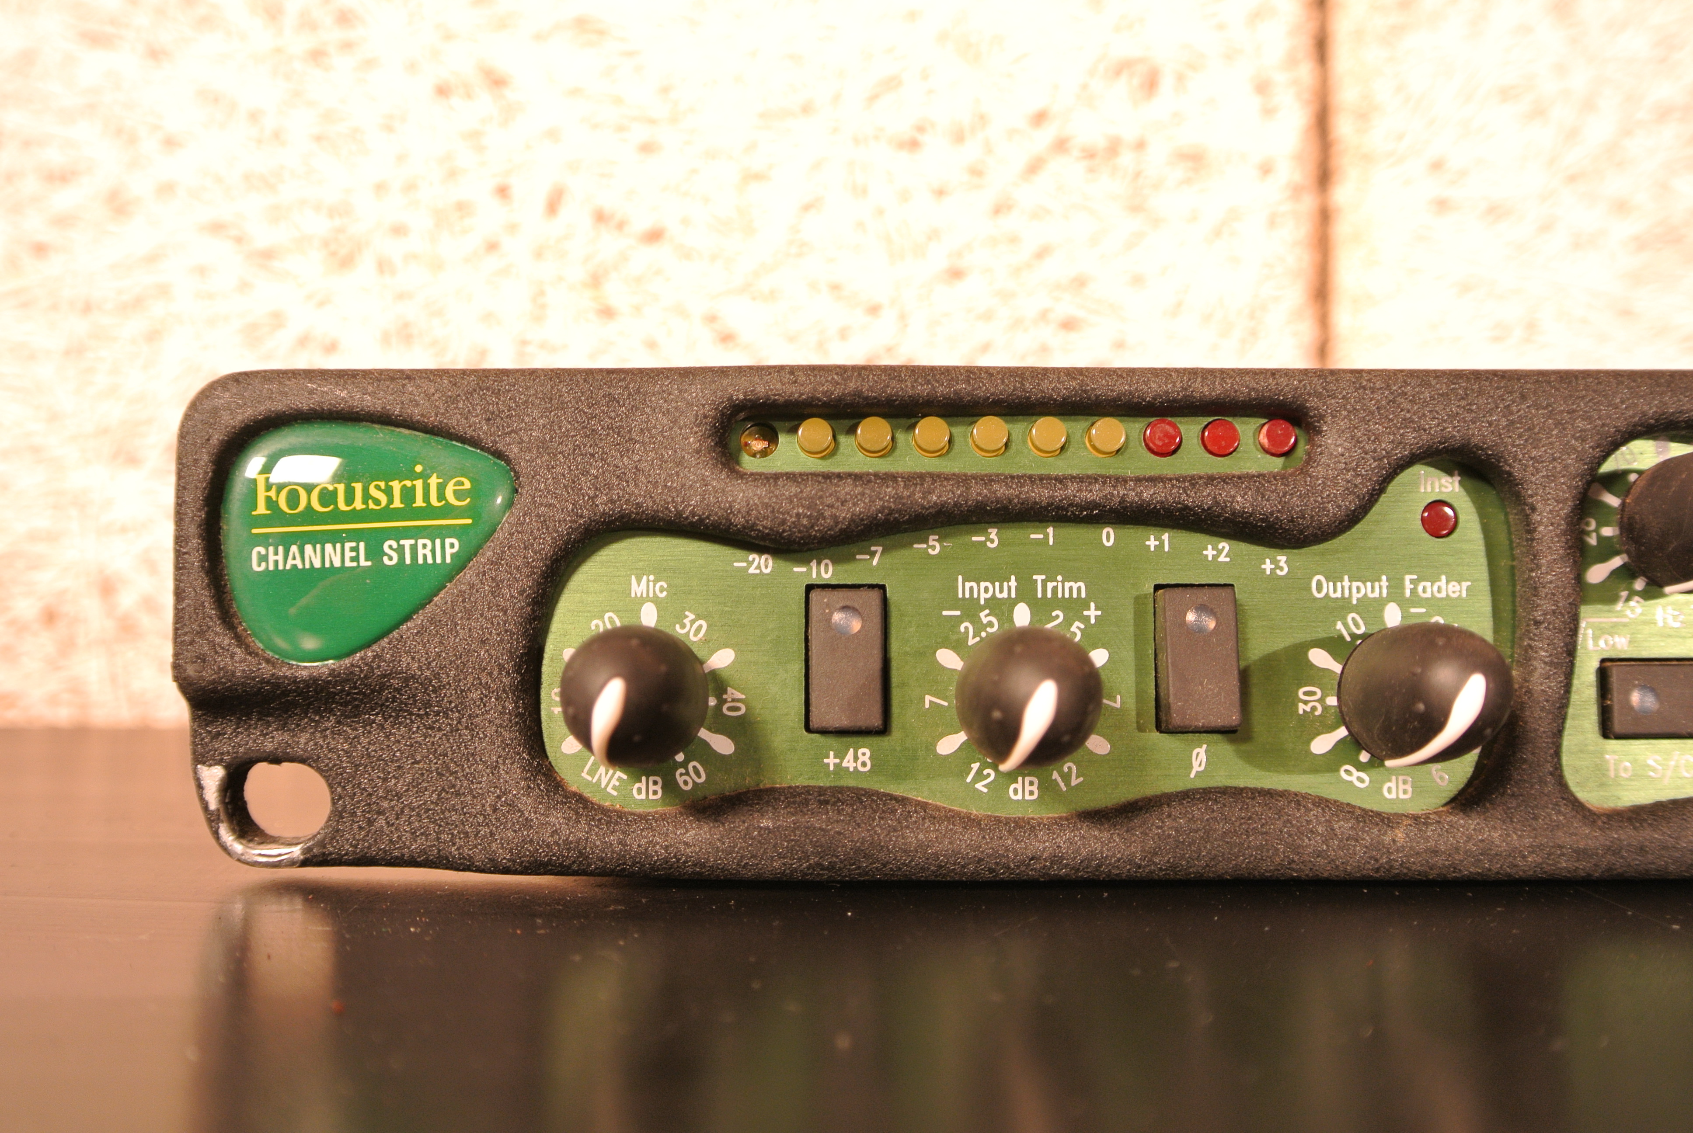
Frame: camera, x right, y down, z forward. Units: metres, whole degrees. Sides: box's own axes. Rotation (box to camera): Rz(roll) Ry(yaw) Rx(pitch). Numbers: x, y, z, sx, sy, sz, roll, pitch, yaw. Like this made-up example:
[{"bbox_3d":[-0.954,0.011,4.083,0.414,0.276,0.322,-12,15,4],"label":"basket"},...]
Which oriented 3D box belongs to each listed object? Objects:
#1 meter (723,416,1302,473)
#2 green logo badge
[{"bbox_3d":[0.015,-0.011,0.165,0.050,0.005,0.003,0,-4,1],"label":"meter"},{"bbox_3d":[-0.042,-0.002,0.165,0.025,0.021,0.003,-2,-4,1],"label":"green logo badge"}]

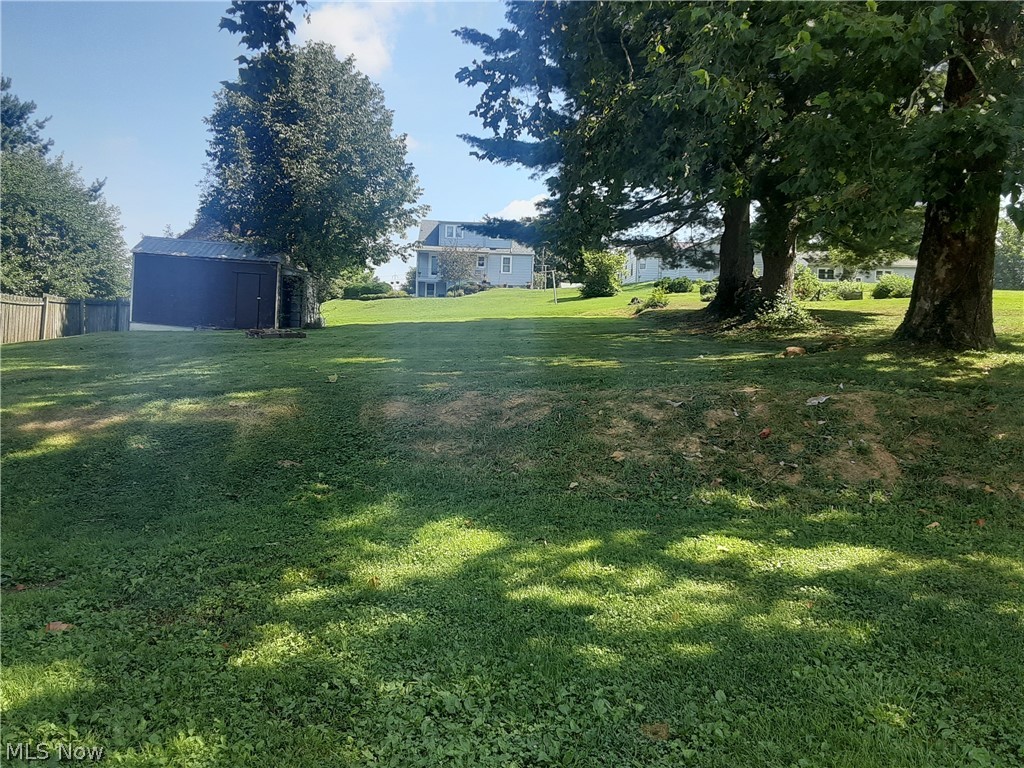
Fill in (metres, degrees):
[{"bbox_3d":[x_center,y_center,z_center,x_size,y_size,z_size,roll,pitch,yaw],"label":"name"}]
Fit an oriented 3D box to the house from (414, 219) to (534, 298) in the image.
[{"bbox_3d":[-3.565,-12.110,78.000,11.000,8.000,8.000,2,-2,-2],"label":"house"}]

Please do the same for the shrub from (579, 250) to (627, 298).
[{"bbox_3d":[6.005,-7.246,53.000,3.100,3.100,2.800,2,-2,0],"label":"shrub"}]

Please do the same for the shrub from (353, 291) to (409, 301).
[{"bbox_3d":[-9.566,-6.515,59.000,4.100,0.750,1.400,2,-2,0],"label":"shrub"}]

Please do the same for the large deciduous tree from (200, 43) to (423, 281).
[{"bbox_3d":[-8.284,-8.243,33.000,9.000,11.600,8.600,2,-2,0],"label":"large deciduous tree"}]

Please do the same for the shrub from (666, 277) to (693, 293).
[{"bbox_3d":[12.373,-7.328,59.000,1.900,1.200,1.700,2,-2,0],"label":"shrub"}]

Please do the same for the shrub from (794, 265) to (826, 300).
[{"bbox_3d":[17.163,-5.846,46.000,1.900,2.050,1.800,2,-2,0],"label":"shrub"}]

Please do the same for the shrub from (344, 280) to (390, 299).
[{"bbox_3d":[-11.295,-7.312,62.000,3.700,1.400,2.200,2,-2,0],"label":"shrub"}]

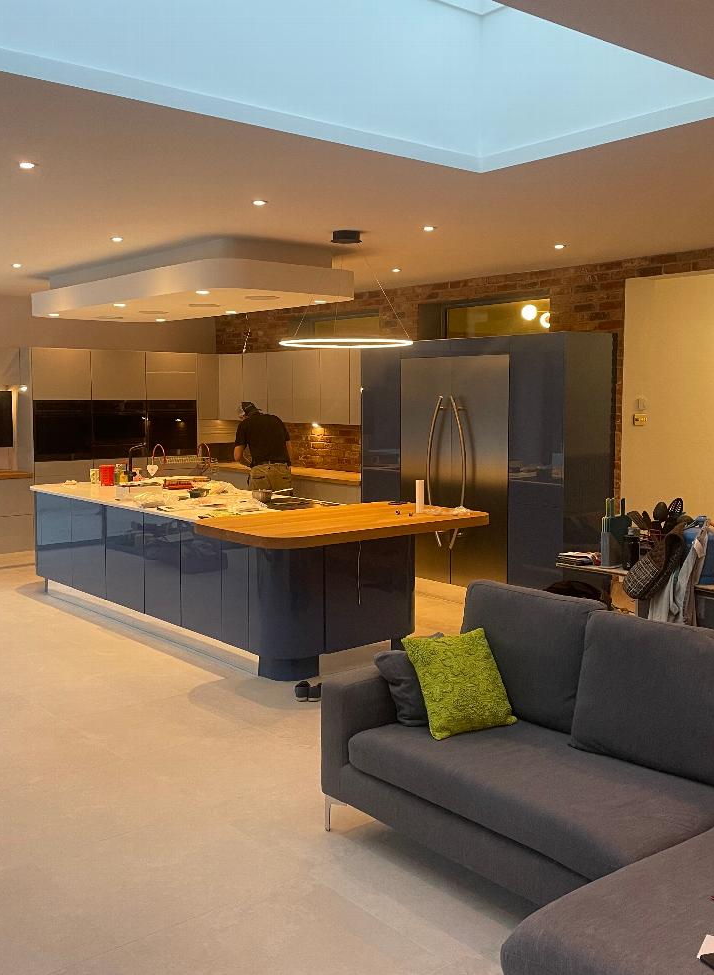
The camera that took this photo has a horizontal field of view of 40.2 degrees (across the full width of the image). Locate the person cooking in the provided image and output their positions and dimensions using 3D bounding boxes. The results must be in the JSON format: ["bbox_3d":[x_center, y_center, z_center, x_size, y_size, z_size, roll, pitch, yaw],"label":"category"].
[{"bbox_3d":[-0.875,-0.017,9.364,0.580,1.620,0.580,0,5,-3],"label":"person cooking"}]

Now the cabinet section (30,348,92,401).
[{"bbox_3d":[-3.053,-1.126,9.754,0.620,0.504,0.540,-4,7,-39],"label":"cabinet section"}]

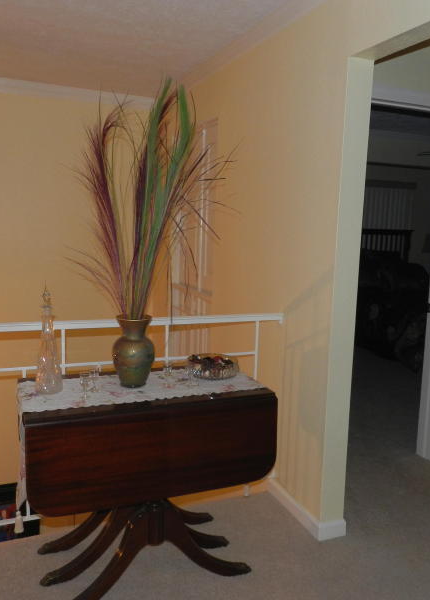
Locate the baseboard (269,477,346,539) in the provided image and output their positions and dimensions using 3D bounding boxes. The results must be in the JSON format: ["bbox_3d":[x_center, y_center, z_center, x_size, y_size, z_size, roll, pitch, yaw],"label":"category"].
[{"bbox_3d":[0.438,1.003,2.615,0.144,0.083,0.490,-1,8,-24],"label":"baseboard"}]

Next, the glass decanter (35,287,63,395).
[{"bbox_3d":[-0.621,0.147,1.990,0.101,0.398,0.101,-1,8,-24],"label":"glass decanter"}]

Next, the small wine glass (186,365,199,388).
[{"bbox_3d":[-0.090,0.306,2.128,0.053,0.081,0.053,2,7,0],"label":"small wine glass"}]

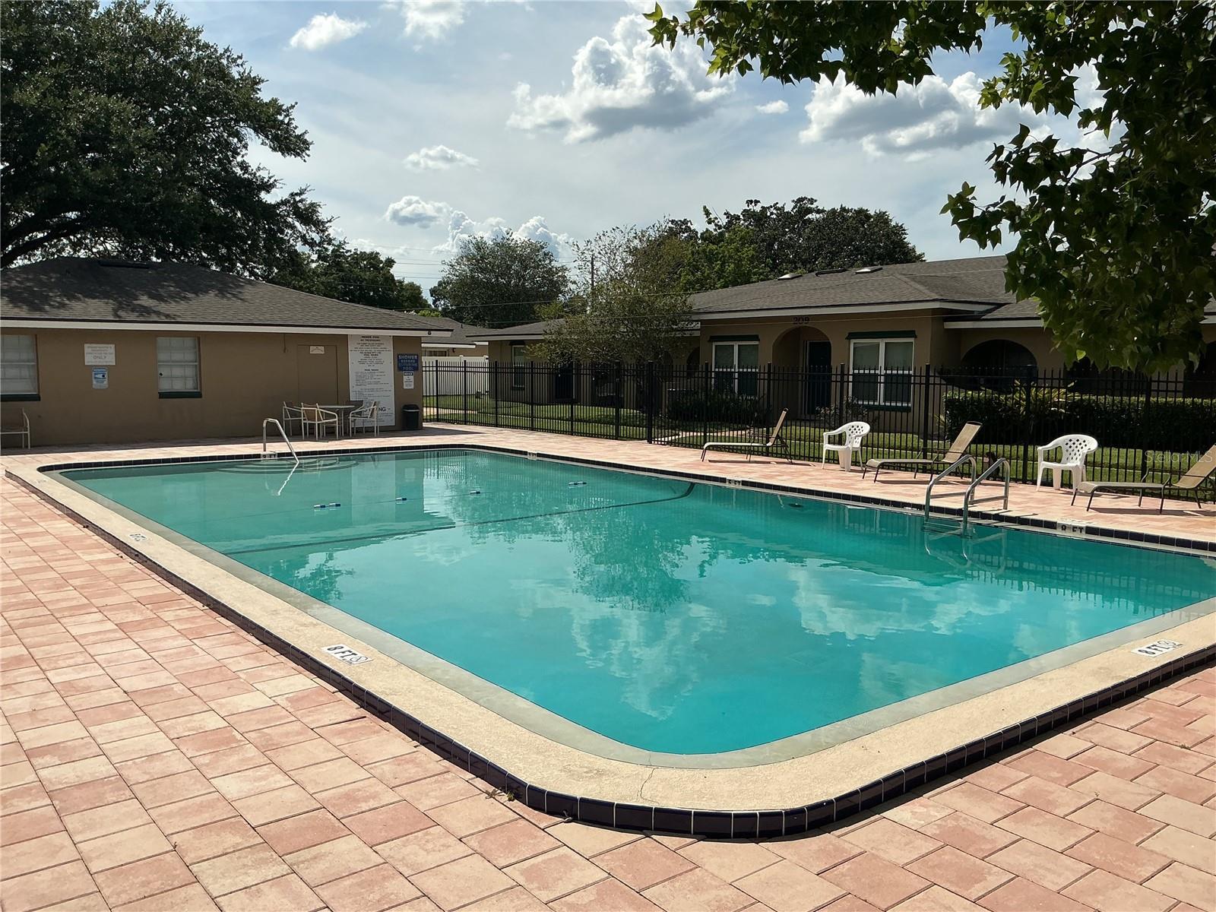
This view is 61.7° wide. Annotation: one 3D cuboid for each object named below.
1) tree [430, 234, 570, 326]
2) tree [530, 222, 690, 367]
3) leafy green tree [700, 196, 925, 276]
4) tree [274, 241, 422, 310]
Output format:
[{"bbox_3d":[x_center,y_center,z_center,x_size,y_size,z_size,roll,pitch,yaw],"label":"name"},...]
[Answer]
[{"bbox_3d":[-6.821,-9.095,64.438,8.970,9.720,8.970,0,5,0],"label":"tree"},{"bbox_3d":[0.148,-3.794,28.774,4.600,5.390,4.600,0,5,0],"label":"tree"},{"bbox_3d":[10.619,-8.383,53.457,11.730,10.110,10.560,0,5,0],"label":"leafy green tree"},{"bbox_3d":[-14.420,-7.666,56.536,8.610,8.320,8.610,0,5,0],"label":"tree"}]

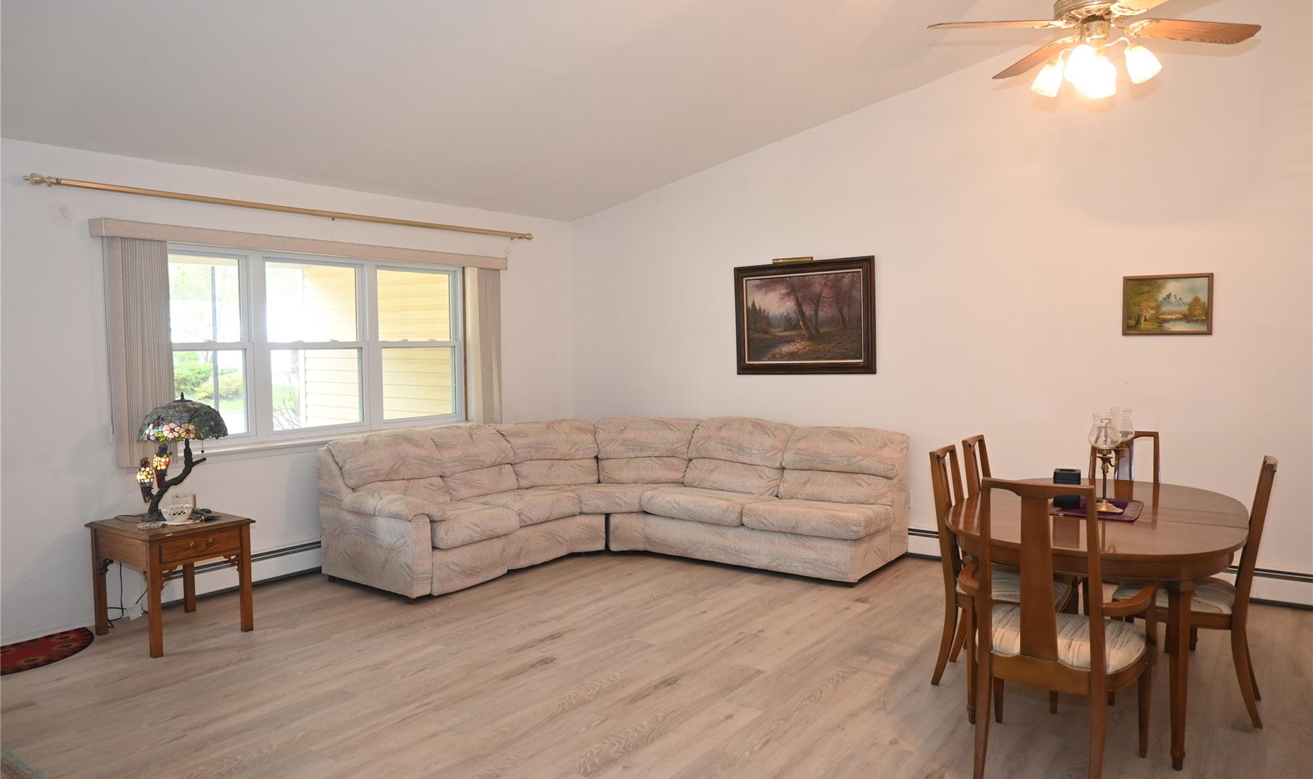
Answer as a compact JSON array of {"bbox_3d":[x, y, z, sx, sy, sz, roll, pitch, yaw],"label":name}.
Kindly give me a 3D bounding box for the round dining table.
[{"bbox_3d":[1.800,0.846,3.574,1.015,0.739,1.668,1,4,34],"label":"round dining table"}]

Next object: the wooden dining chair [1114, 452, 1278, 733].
[{"bbox_3d":[2.078,0.734,3.408,0.553,0.971,0.462,1,4,34],"label":"wooden dining chair"}]

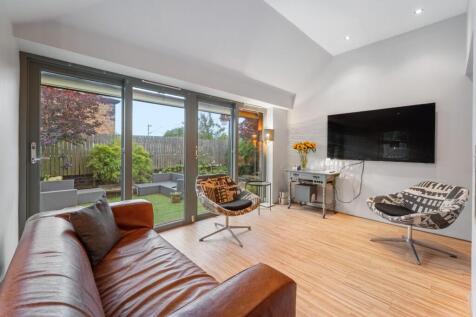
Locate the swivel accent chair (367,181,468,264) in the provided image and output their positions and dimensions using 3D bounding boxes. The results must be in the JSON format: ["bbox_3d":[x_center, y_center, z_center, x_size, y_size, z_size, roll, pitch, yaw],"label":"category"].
[{"bbox_3d":[2.030,0.670,2.170,0.820,0.770,0.780,0,1,-5],"label":"swivel accent chair"}]

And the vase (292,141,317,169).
[{"bbox_3d":[1.345,-0.080,3.730,0.420,0.550,0.440,-1,2,-41],"label":"vase"}]

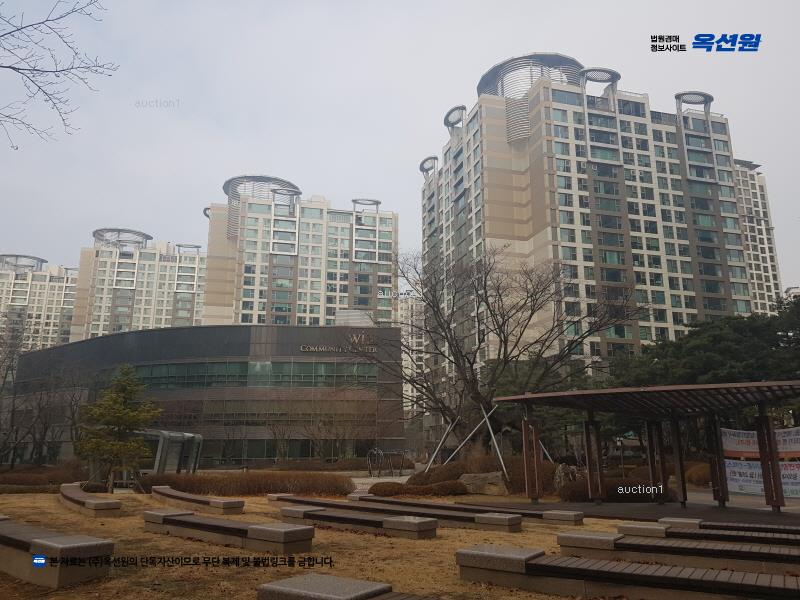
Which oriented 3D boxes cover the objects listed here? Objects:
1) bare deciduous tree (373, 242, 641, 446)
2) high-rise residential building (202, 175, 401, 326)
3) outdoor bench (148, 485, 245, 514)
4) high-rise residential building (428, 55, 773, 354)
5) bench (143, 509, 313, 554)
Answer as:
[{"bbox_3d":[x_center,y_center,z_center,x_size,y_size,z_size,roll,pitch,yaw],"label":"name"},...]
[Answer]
[{"bbox_3d":[4.808,2.677,27.632,11.900,9.900,10.500,-2,-14,10],"label":"bare deciduous tree"},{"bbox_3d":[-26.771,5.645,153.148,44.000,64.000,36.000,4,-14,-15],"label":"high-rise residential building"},{"bbox_3d":[-7.155,6.653,20.011,1.100,0.360,7.000,10,-17,-36],"label":"outdoor bench"},{"bbox_3d":[31.633,-4.333,113.422,45.400,66.000,38.300,4,-14,-15],"label":"high-rise residential building"},{"bbox_3d":[-3.338,4.172,10.894,4.280,0.370,0.750,-11,-17,38],"label":"bench"}]

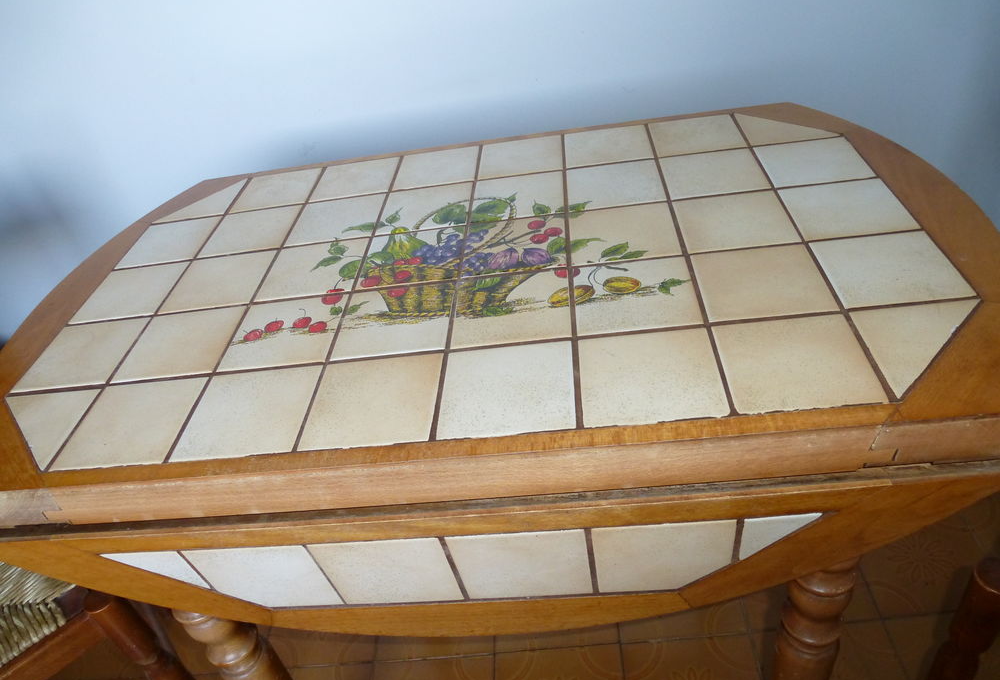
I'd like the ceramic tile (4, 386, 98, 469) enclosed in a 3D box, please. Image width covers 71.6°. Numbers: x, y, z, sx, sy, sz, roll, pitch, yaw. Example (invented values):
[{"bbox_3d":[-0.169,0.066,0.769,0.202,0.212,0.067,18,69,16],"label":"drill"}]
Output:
[{"bbox_3d":[-0.404,0.080,0.592,0.101,0.010,0.098,-6,38,8],"label":"ceramic tile"}]

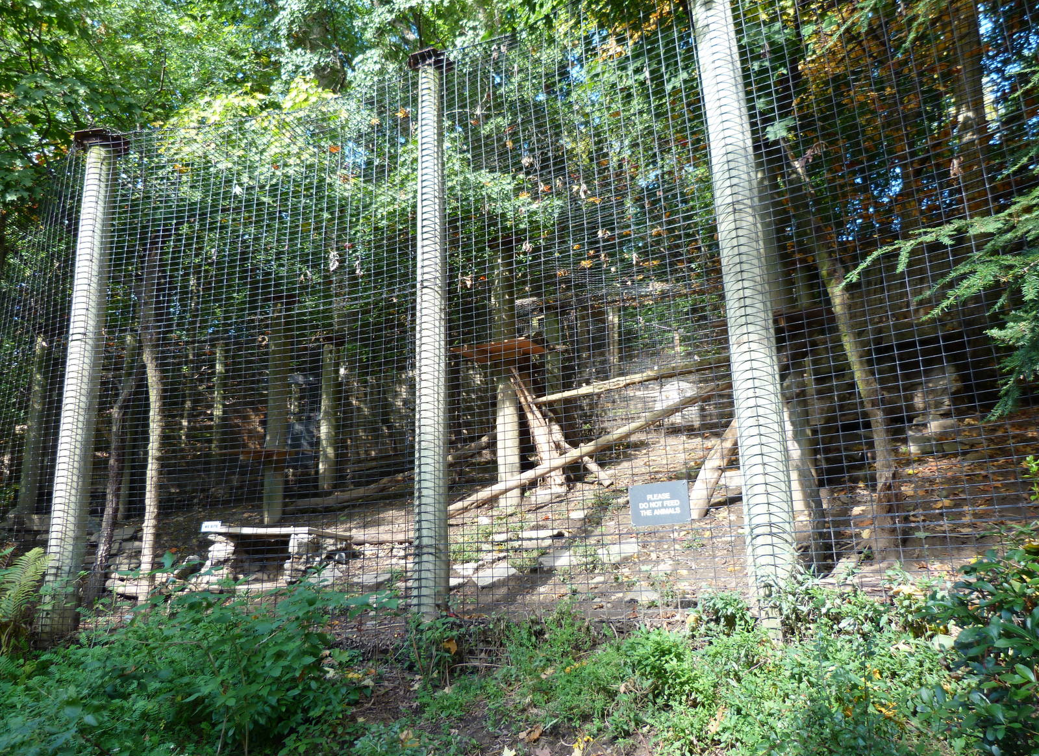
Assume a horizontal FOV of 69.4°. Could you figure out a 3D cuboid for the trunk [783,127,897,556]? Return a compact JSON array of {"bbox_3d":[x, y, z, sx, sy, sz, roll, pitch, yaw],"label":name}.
[{"bbox_3d":[2.111,-0.289,5.082,0.400,2.910,0.270,-2,-13,0],"label":"trunk"}]

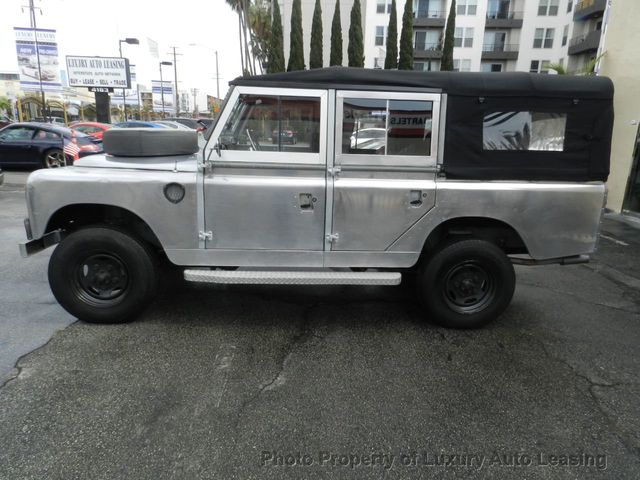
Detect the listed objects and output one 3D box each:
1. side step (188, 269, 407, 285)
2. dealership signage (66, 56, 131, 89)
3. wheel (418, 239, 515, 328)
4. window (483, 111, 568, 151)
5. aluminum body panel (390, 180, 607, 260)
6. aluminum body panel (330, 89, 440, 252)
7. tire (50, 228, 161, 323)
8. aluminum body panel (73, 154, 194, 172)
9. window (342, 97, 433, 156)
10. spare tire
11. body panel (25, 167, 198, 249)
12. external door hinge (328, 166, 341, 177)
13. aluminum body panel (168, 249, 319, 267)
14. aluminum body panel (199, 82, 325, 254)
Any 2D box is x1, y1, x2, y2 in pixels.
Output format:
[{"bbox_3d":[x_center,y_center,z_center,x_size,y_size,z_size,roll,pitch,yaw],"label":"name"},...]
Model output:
[{"bbox_3d":[-0.194,0.284,3.203,1.581,0.058,0.165,2,13,-4],"label":"side step"},{"bbox_3d":[-11.776,-8.928,22.724,2.980,1.497,0.462,1,14,-5],"label":"dealership signage"},{"bbox_3d":[1.154,0.335,3.366,0.735,0.735,0.230,2,13,-4],"label":"wheel"},{"bbox_3d":[1.488,-0.793,3.110,0.625,0.270,0.030,1,9,-4],"label":"window"},{"bbox_3d":[1.315,-0.148,3.194,1.597,0.586,0.070,2,13,-4],"label":"aluminum body panel"},{"bbox_3d":[0.468,-0.482,3.091,0.775,1.160,0.130,1,11,-4],"label":"aluminum body panel"},{"bbox_3d":[-1.608,0.261,3.173,0.735,0.735,0.230,2,13,-4],"label":"tire"},{"bbox_3d":[-1.400,-0.697,3.724,0.884,0.160,1.220,2,13,-4],"label":"aluminum body panel"},{"bbox_3d":[0.479,-0.798,3.016,0.650,0.393,0.025,2,6,-4],"label":"window"},{"bbox_3d":[-1.447,-0.844,3.679,0.754,0.200,0.754,1,14,-4],"label":"spare tire"},{"bbox_3d":[-1.448,-0.233,3.095,1.180,0.555,0.260,1,14,-4],"label":"body panel"},{"bbox_3d":[0.102,-0.487,3.013,0.100,0.071,0.050,1,14,-4],"label":"external door hinge"},{"bbox_3d":[-0.545,0.129,3.171,1.160,0.134,0.060,1,14,-4],"label":"aluminum body panel"},{"bbox_3d":[-0.385,-0.493,3.031,0.875,1.160,0.130,1,11,-4],"label":"aluminum body panel"}]

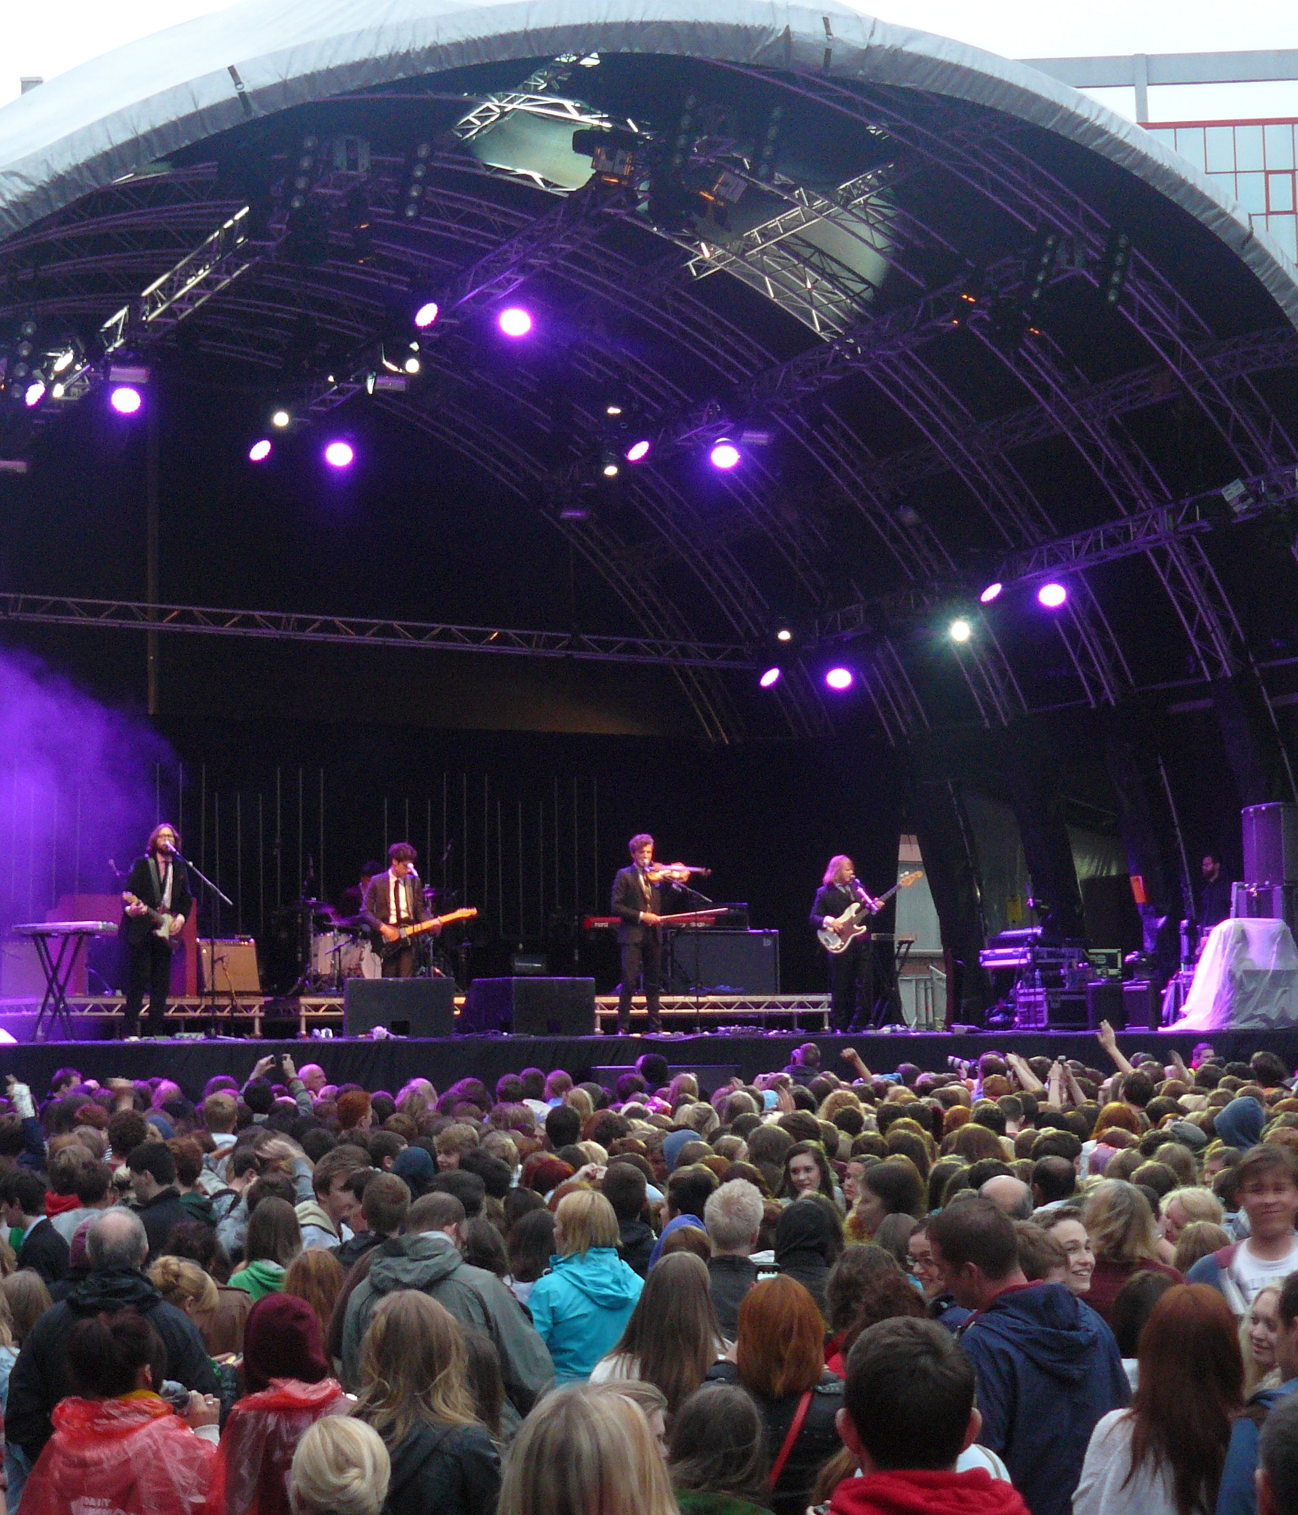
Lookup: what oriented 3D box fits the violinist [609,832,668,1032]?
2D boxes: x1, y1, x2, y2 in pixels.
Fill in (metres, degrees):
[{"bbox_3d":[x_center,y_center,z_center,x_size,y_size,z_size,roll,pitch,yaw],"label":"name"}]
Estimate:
[{"bbox_3d":[-0.075,1.537,27.400,0.500,1.750,0.420,3,-6,-37],"label":"violinist"}]

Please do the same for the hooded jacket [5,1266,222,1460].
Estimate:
[{"bbox_3d":[-1.389,1.663,8.174,0.550,0.700,0.360,0,-4,2],"label":"hooded jacket"}]

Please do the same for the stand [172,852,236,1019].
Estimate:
[{"bbox_3d":[-3.720,1.542,26.200,0.620,1.580,0.380,-4,-6,36],"label":"stand"}]

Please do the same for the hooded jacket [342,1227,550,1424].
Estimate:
[{"bbox_3d":[-0.575,1.742,9.000,0.570,0.780,0.360,-2,-5,18],"label":"hooded jacket"}]

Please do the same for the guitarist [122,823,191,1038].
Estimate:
[{"bbox_3d":[-4.134,1.453,26.500,0.580,1.800,0.450,1,-5,-18],"label":"guitarist"}]

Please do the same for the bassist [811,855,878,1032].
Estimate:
[{"bbox_3d":[1.800,1.720,29.100,0.580,1.660,0.450,2,-5,-27],"label":"bassist"}]

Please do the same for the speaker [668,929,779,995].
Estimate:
[{"bbox_3d":[0.704,1.934,29.600,1.080,0.620,0.420,2,-5,-25],"label":"speaker"}]

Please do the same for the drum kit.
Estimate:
[{"bbox_3d":[-2.716,1.671,29.400,1.650,1.100,1.250,3,-5,-33],"label":"drum kit"}]

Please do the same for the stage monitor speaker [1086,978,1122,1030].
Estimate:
[{"bbox_3d":[4.378,2.382,30.200,0.400,0.460,0.450,-1,-5,6],"label":"stage monitor speaker"}]

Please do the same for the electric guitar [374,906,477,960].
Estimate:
[{"bbox_3d":[-1.927,1.505,27.200,0.970,0.320,0.080,-21,7,13],"label":"electric guitar"}]

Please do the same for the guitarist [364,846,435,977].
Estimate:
[{"bbox_3d":[-2.175,1.585,27.400,0.600,1.700,0.420,1,-4,-14],"label":"guitarist"}]

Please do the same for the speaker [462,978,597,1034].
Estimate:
[{"bbox_3d":[-1.004,2.073,26.200,0.890,0.470,0.650,4,-7,-42],"label":"speaker"}]

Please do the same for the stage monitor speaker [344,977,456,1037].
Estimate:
[{"bbox_3d":[-2.018,2.018,25.500,0.870,0.470,0.620,0,-5,-9],"label":"stage monitor speaker"}]

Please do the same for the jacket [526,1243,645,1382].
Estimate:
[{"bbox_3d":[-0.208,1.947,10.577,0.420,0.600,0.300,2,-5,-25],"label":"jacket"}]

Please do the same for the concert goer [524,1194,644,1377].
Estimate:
[{"bbox_3d":[-0.206,2.255,10.540,0.430,1.600,0.310,2,-5,-25],"label":"concert goer"}]

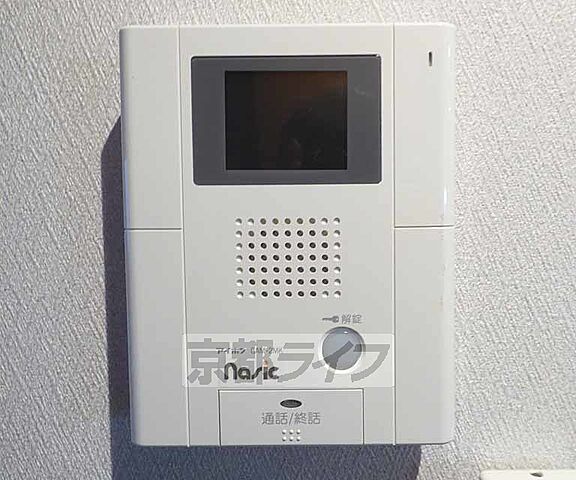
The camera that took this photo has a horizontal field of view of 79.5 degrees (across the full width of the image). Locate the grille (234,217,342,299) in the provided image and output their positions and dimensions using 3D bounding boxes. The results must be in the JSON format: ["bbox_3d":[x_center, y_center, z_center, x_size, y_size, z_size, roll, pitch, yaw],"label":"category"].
[{"bbox_3d":[0.000,0.009,0.169,0.052,0.040,0.004,-1,2,0],"label":"grille"}]

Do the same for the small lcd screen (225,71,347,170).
[{"bbox_3d":[-0.001,-0.058,0.167,0.059,0.048,0.004,-1,2,0],"label":"small lcd screen"}]

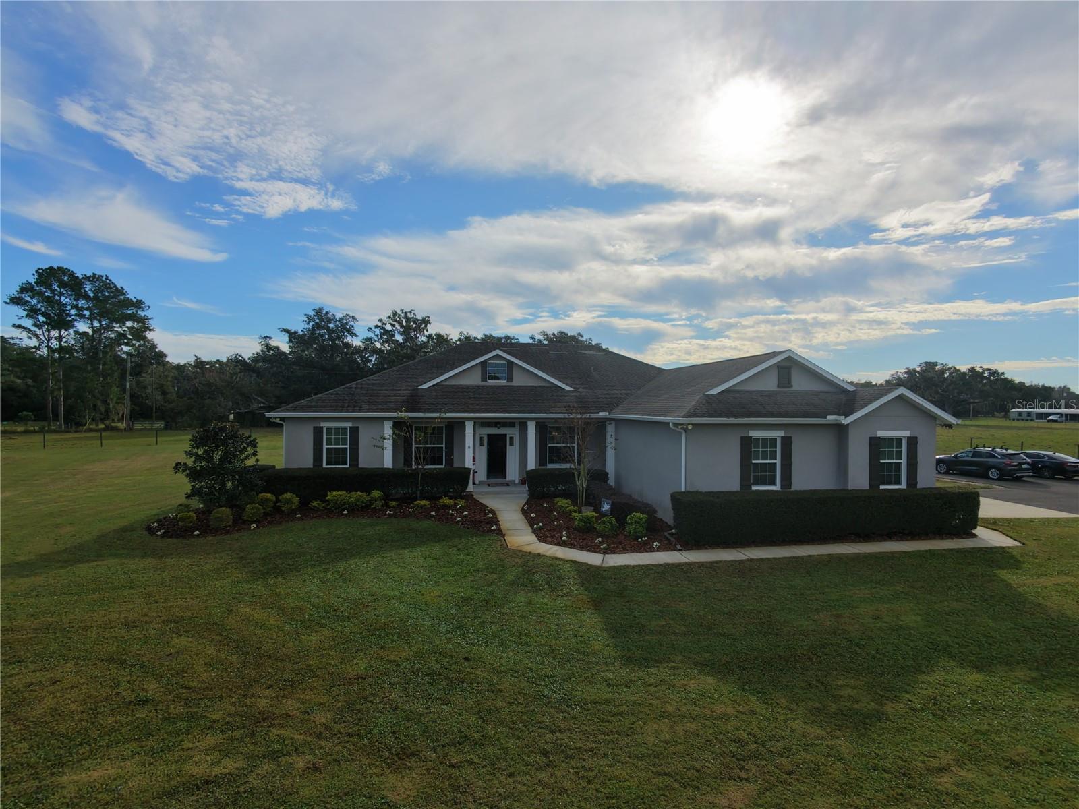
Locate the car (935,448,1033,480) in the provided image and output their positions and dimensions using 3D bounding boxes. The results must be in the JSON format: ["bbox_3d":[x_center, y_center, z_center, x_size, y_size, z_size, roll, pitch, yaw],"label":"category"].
[{"bbox_3d":[24.883,3.271,28.387,1.880,1.590,4.650,1,0,-12],"label":"car"}]

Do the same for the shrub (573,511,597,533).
[{"bbox_3d":[1.345,3.401,14.540,0.700,0.520,0.650,1,0,0],"label":"shrub"}]

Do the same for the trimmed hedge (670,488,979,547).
[{"bbox_3d":[8.407,3.167,14.475,9.250,1.190,1.150,1,0,-10],"label":"trimmed hedge"}]

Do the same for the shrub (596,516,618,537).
[{"bbox_3d":[1.932,3.431,14.169,0.620,0.480,0.600,1,0,-10],"label":"shrub"}]

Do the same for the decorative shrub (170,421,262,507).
[{"bbox_3d":[-11.536,2.093,17.872,2.750,2.930,2.700,1,0,-10],"label":"decorative shrub"}]

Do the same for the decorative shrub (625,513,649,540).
[{"bbox_3d":[2.719,3.361,13.896,0.670,0.620,0.650,1,0,-10],"label":"decorative shrub"}]

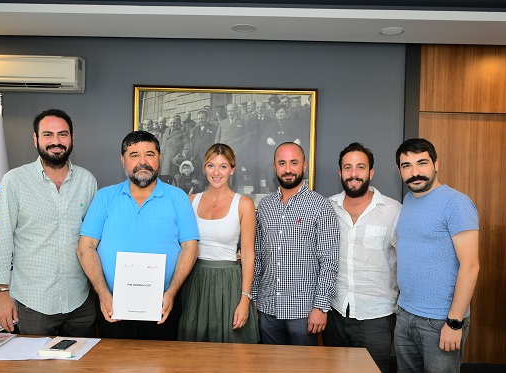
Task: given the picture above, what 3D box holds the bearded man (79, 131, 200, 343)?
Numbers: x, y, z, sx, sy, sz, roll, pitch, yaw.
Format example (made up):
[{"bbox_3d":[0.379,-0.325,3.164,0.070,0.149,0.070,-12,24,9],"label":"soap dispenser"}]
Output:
[{"bbox_3d":[-0.565,0.579,2.453,0.580,1.689,0.420,2,1,-3],"label":"bearded man"}]

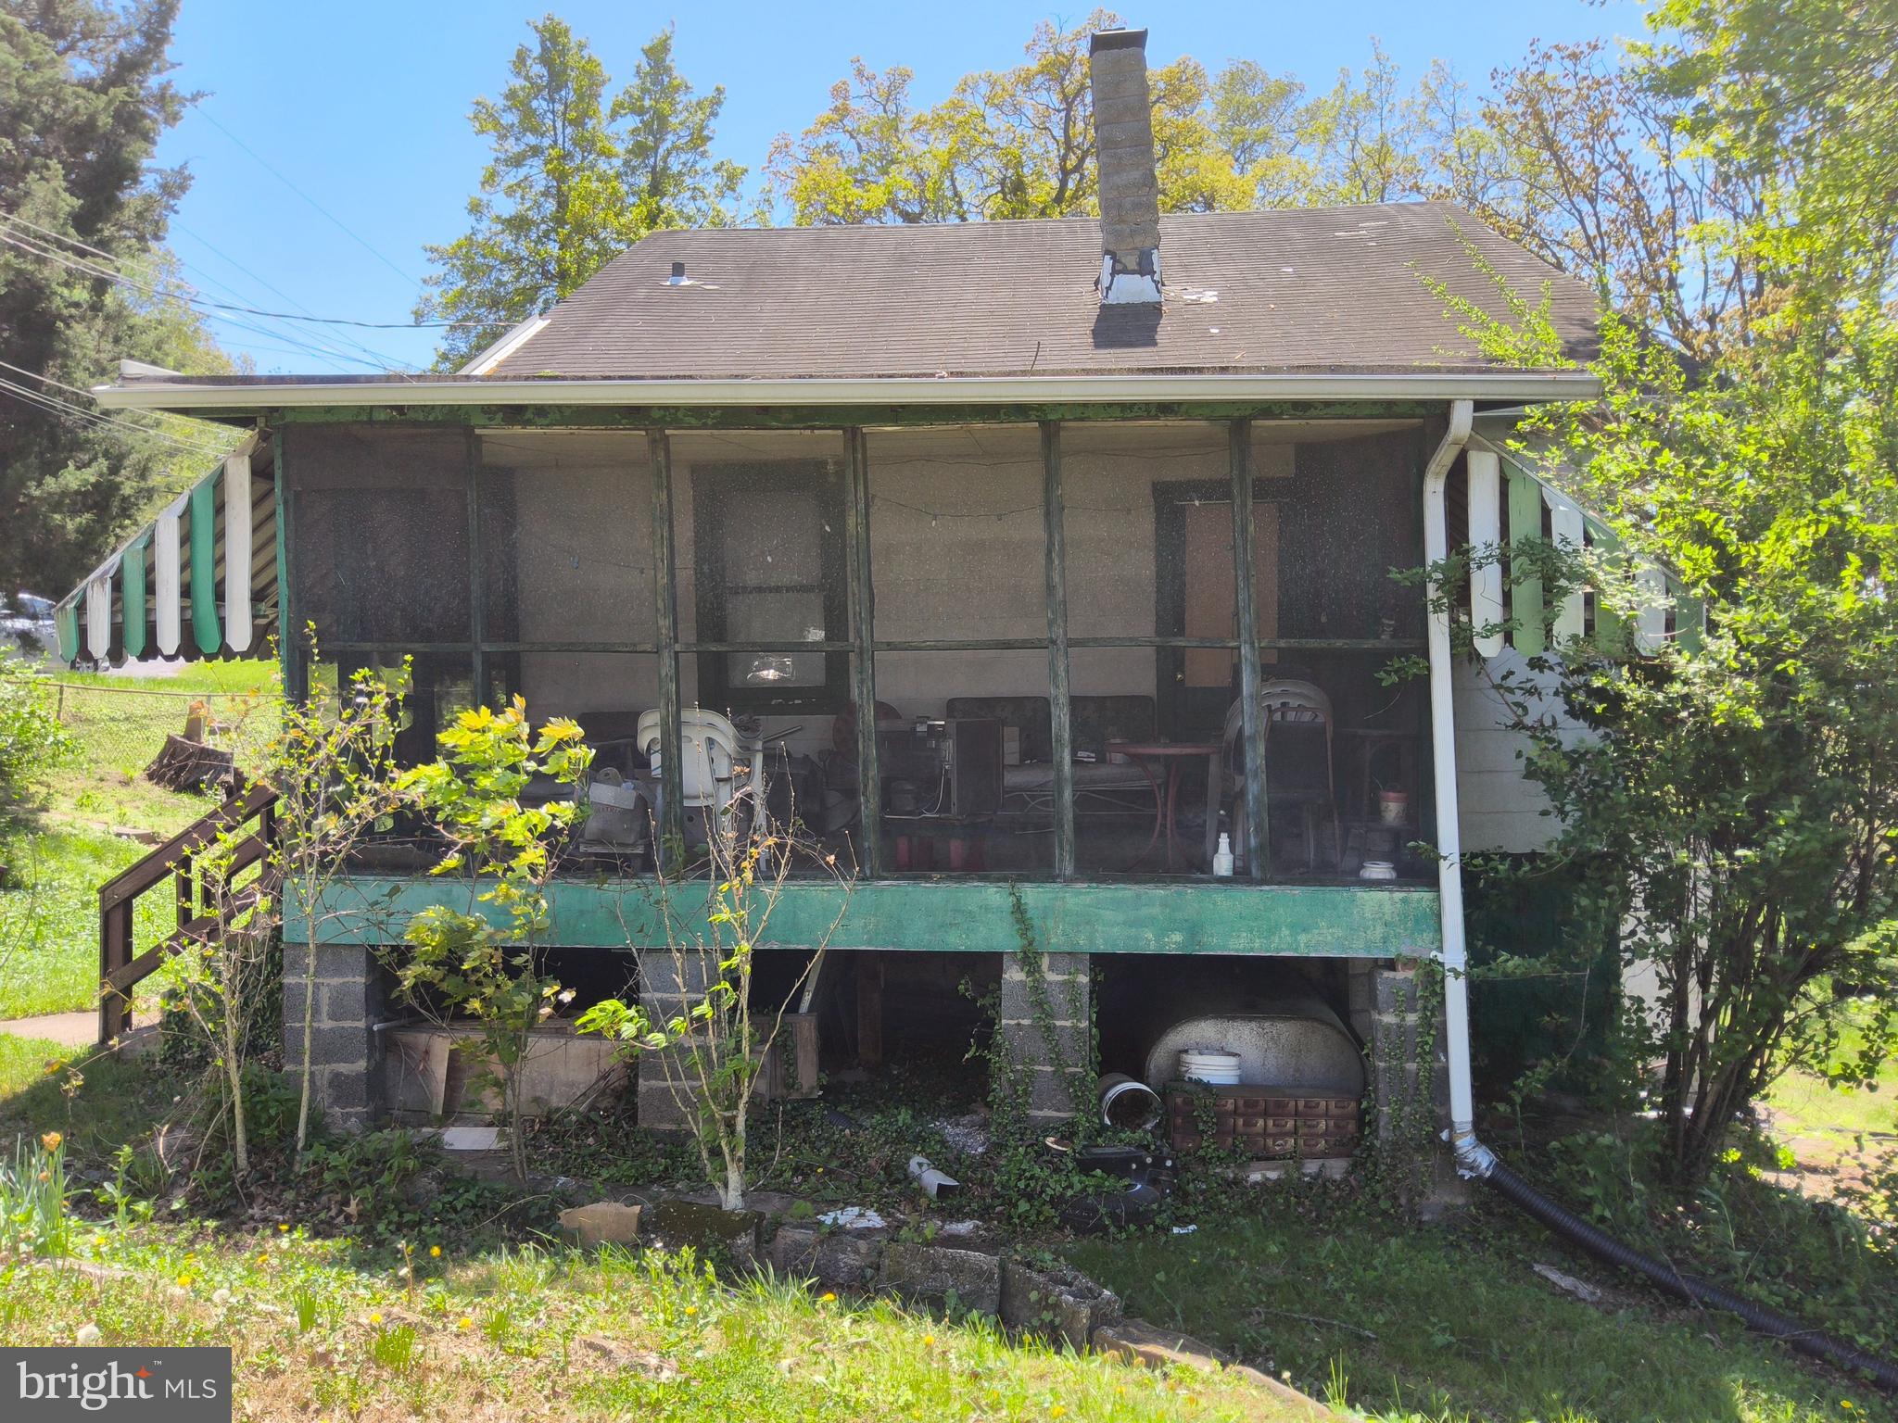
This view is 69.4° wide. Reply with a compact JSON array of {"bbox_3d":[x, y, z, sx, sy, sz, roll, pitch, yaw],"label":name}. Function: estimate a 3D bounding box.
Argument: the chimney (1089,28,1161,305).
[{"bbox_3d":[1.340,-4.106,10.510,0.440,2.080,0.430,0,2,3],"label":"chimney"}]

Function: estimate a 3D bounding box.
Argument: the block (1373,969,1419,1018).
[{"bbox_3d":[2.015,1.261,6.250,0.220,0.205,0.200,0,2,3],"label":"block"}]

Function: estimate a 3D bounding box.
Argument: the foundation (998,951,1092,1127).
[{"bbox_3d":[0.443,1.465,6.230,0.400,0.800,0.220,0,2,3],"label":"foundation"}]

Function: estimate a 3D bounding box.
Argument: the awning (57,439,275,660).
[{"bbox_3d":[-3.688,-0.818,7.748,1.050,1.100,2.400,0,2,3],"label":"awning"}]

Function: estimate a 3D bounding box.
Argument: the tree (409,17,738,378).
[{"bbox_3d":[-6.800,-6.700,26.000,6.600,12.600,6.400,0,2,3],"label":"tree"}]

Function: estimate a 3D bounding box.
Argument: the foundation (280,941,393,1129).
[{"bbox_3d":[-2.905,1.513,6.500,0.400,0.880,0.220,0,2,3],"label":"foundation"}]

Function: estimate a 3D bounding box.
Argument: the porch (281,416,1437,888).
[{"bbox_3d":[-0.410,-0.310,7.558,5.300,2.170,2.600,0,2,3],"label":"porch"}]

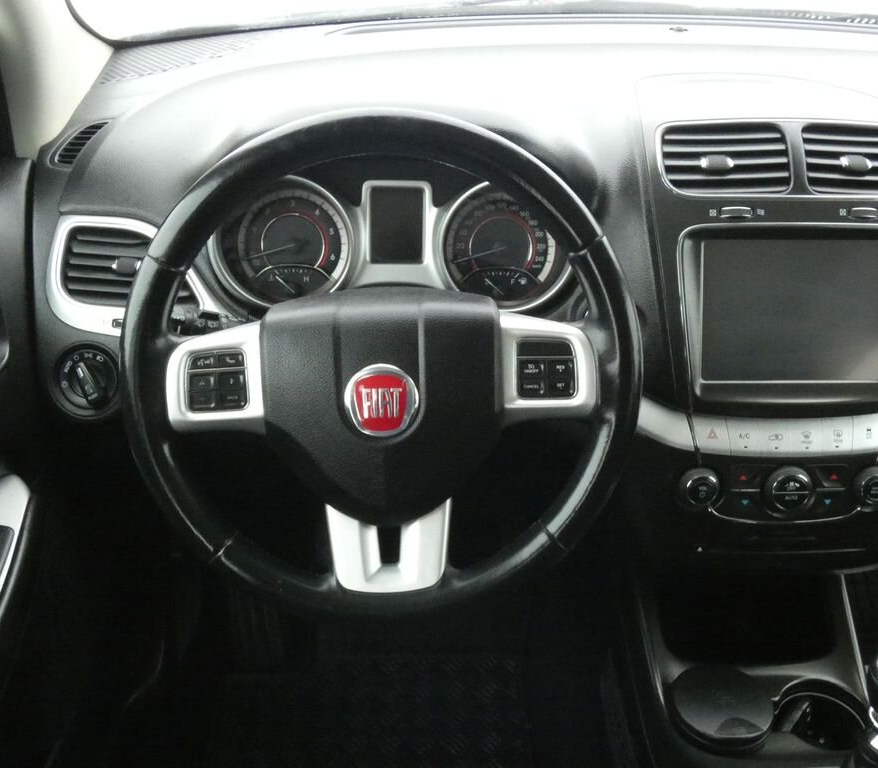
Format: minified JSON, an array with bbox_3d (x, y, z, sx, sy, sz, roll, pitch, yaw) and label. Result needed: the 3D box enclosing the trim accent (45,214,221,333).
[{"bbox_3d":[-0.277,-0.099,0.948,0.163,0.115,0.060,1,7,5],"label":"trim accent"}]

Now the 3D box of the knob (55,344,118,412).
[{"bbox_3d":[-0.320,-0.004,0.942,0.057,0.061,0.035,0,7,4],"label":"knob"}]

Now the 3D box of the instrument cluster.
[{"bbox_3d":[-0.044,-0.127,0.940,0.325,0.125,0.060,0,6,0],"label":"instrument cluster"}]

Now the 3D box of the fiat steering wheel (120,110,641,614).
[{"bbox_3d":[-0.043,-0.010,0.785,0.386,0.386,0.100,0,13,0],"label":"fiat steering wheel"}]

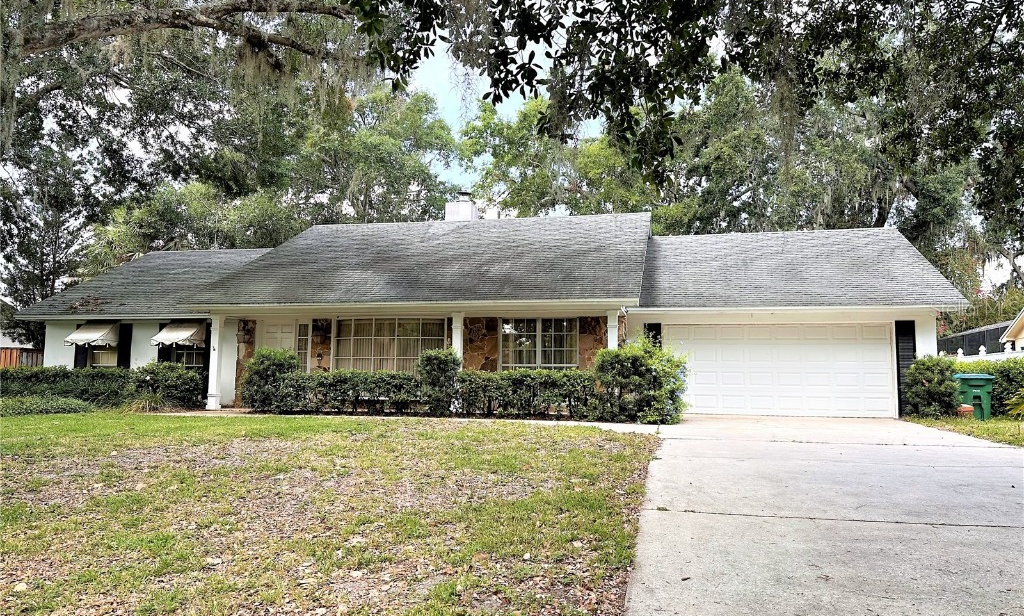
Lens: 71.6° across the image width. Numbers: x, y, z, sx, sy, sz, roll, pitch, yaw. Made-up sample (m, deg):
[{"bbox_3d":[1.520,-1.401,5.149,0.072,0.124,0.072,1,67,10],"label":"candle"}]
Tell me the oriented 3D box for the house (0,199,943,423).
[{"bbox_3d":[-1.247,-0.302,21.489,24.028,6.373,11.736,-1,-5,12],"label":"house"}]

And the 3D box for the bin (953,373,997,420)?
[{"bbox_3d":[10.696,2.032,16.477,0.740,1.080,0.840,-1,-5,20],"label":"bin"}]

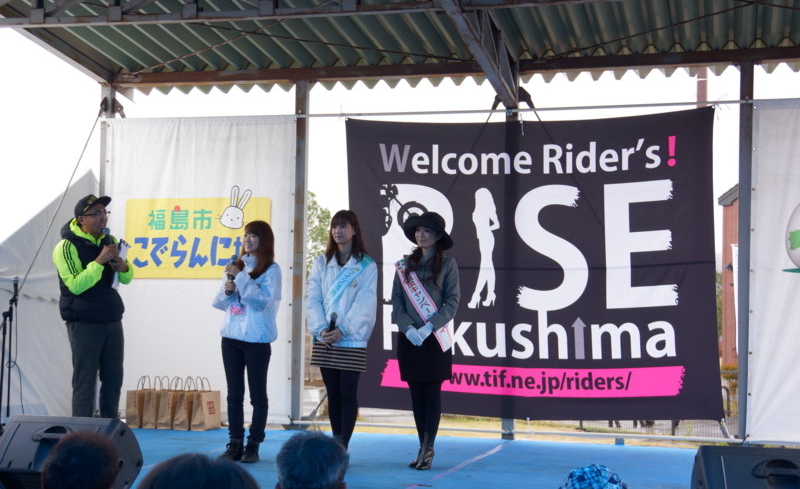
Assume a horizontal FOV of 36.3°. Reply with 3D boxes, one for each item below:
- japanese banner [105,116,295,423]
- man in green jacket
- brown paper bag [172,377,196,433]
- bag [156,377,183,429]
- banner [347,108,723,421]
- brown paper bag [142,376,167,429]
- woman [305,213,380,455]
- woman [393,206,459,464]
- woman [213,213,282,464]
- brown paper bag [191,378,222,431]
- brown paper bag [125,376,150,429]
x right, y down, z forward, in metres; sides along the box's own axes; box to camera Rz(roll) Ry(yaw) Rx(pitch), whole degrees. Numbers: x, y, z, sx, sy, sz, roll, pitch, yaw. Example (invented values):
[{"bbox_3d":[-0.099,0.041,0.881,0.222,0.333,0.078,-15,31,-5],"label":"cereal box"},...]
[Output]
[{"bbox_3d":[-1.780,0.200,10.578,1.842,2.627,0.050,0,-4,15],"label":"japanese banner"},{"bbox_3d":[-2.174,0.540,8.731,0.410,1.800,0.520,-1,-4,31],"label":"man in green jacket"},{"bbox_3d":[-1.764,1.332,10.236,0.125,0.420,0.310,0,-4,15],"label":"brown paper bag"},{"bbox_3d":[-1.904,1.332,10.275,0.125,0.420,0.310,0,-4,15],"label":"bag"},{"bbox_3d":[1.009,0.137,9.810,3.000,2.433,0.050,0,-4,15],"label":"banner"},{"bbox_3d":[-2.042,1.332,10.313,0.125,0.420,0.310,0,-4,15],"label":"brown paper bag"},{"bbox_3d":[-0.384,0.602,8.112,0.460,1.662,0.310,0,-4,18],"label":"woman"},{"bbox_3d":[0.181,0.612,8.029,0.450,1.652,0.320,0,-4,19],"label":"woman"},{"bbox_3d":[-1.025,0.632,8.213,0.430,1.592,0.340,-1,-4,33],"label":"woman"},{"bbox_3d":[-1.613,1.332,10.194,0.125,0.420,0.310,0,-4,15],"label":"brown paper bag"},{"bbox_3d":[-2.167,1.332,10.348,0.125,0.420,0.310,0,-4,15],"label":"brown paper bag"}]

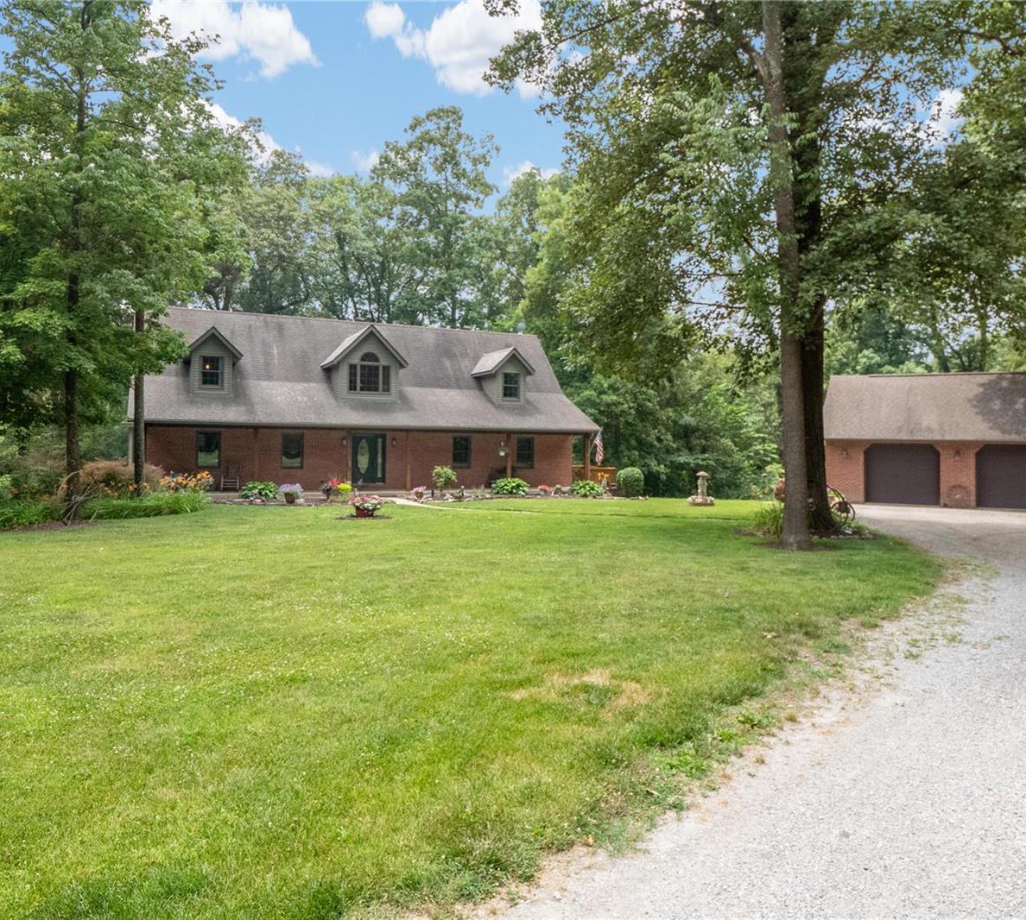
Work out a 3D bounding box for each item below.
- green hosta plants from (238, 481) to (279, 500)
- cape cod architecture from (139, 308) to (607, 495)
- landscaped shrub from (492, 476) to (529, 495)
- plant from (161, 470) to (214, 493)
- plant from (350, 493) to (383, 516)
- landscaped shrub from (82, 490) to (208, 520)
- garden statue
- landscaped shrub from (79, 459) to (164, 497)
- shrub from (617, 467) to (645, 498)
[{"bbox_3d":[-9.020,1.089,27.320,1.450,0.720,1.300,0,1,-24],"label":"green hosta plants"},{"bbox_3d":[-7.066,-2.571,35.334,18.510,7.700,12.200,0,1,-24],"label":"cape cod architecture"},{"bbox_3d":[-0.101,1.050,31.319,1.520,0.780,1.400,1,1,0],"label":"landscaped shrub"},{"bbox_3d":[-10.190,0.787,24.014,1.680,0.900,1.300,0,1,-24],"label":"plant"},{"bbox_3d":[-4.075,1.228,21.322,0.950,0.660,0.930,1,1,0],"label":"plant"},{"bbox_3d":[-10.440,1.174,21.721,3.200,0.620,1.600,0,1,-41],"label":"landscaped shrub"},{"bbox_3d":[6.813,0.991,27.818,1.000,1.200,1.000,1,1,0],"label":"garden statue"},{"bbox_3d":[-12.332,0.641,24.212,2.450,1.350,2.000,0,1,-27],"label":"landscaped shrub"},{"bbox_3d":[4.888,0.903,31.816,1.160,1.270,1.160,1,1,0],"label":"shrub"}]

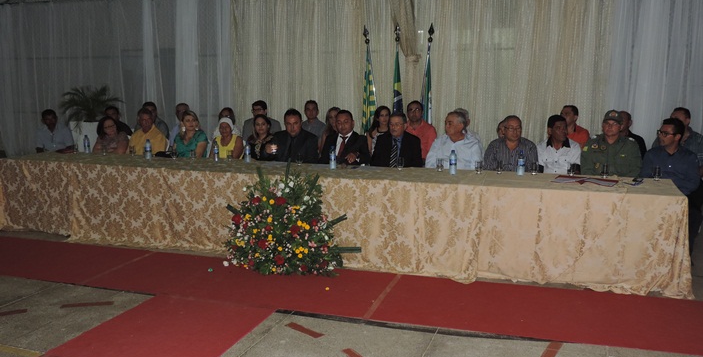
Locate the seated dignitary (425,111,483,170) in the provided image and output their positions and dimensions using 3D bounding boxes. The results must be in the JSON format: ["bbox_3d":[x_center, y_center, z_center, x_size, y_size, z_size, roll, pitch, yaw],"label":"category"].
[{"bbox_3d":[0.914,0.018,5.759,0.550,1.275,0.780,3,10,20],"label":"seated dignitary"}]

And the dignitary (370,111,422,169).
[{"bbox_3d":[0.412,0.011,6.007,0.530,1.280,0.760,3,9,15],"label":"dignitary"}]

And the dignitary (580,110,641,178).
[{"bbox_3d":[2.308,0.074,5.480,0.560,1.350,0.760,3,9,15],"label":"dignitary"}]

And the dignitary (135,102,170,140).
[{"bbox_3d":[-2.538,-0.289,7.618,0.470,1.330,0.760,2,9,7],"label":"dignitary"}]

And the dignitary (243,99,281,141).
[{"bbox_3d":[-1.172,-0.278,7.440,0.520,1.325,0.760,2,9,15],"label":"dignitary"}]

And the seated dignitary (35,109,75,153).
[{"bbox_3d":[-3.596,-0.200,7.281,0.500,1.223,0.740,0,9,-2],"label":"seated dignitary"}]

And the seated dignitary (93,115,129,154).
[{"bbox_3d":[-2.770,-0.115,6.891,0.470,1.200,0.760,2,9,7],"label":"seated dignitary"}]

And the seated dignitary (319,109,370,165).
[{"bbox_3d":[-0.115,-0.026,6.151,0.530,1.300,0.760,3,9,15],"label":"seated dignitary"}]

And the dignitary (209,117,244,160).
[{"bbox_3d":[-1.423,-0.075,6.576,0.470,1.200,0.740,2,9,14],"label":"dignitary"}]

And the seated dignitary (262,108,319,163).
[{"bbox_3d":[-0.657,-0.063,6.246,0.560,1.281,0.800,2,9,12],"label":"seated dignitary"}]

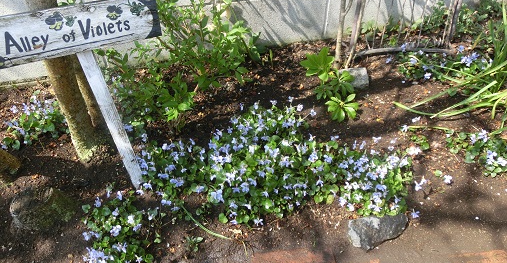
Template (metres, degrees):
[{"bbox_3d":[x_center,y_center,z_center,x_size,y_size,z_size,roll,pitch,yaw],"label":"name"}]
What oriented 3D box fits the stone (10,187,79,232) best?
[{"bbox_3d":[-0.546,0.205,0.969,0.168,0.060,0.108,-9,45,-7],"label":"stone"}]

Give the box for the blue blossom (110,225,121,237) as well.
[{"bbox_3d":[-0.337,0.244,0.895,0.026,0.024,0.020,-9,45,-7],"label":"blue blossom"}]

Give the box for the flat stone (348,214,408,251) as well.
[{"bbox_3d":[0.326,0.251,0.941,0.152,0.050,0.085,-15,46,-13],"label":"flat stone"}]

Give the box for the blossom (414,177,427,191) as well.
[{"bbox_3d":[0.456,0.145,1.002,0.031,0.028,0.025,-9,45,-7],"label":"blossom"}]

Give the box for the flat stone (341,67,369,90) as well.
[{"bbox_3d":[0.345,-0.180,1.260,0.094,0.042,0.068,-6,45,-4],"label":"flat stone"}]

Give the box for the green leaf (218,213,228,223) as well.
[{"bbox_3d":[-0.079,0.228,0.958,0.026,0.014,0.027,-9,45,-7],"label":"green leaf"}]

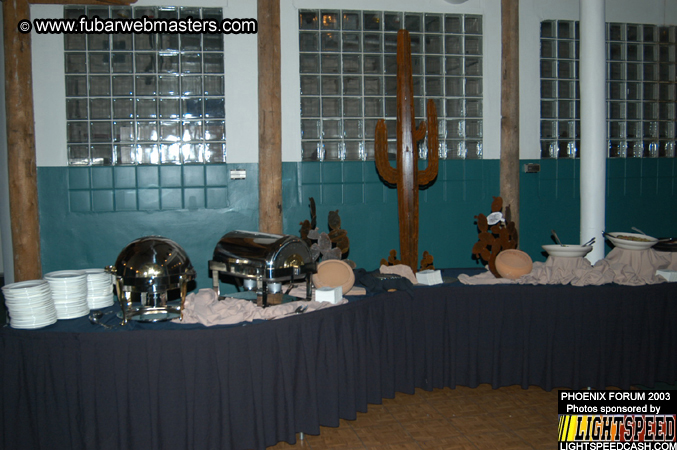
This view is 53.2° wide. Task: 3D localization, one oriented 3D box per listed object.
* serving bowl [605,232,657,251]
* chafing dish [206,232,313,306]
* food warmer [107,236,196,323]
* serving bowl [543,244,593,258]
[{"bbox_3d":[2.153,0.125,4.970,0.385,0.080,0.385,3,5,0],"label":"serving bowl"},{"bbox_3d":[-0.505,0.268,4.427,0.420,0.440,0.600,-6,7,-43],"label":"chafing dish"},{"bbox_3d":[-1.106,0.302,3.995,0.530,0.465,0.460,-2,5,-15],"label":"food warmer"},{"bbox_3d":[1.744,0.202,5.150,0.380,0.070,0.380,-1,5,0],"label":"serving bowl"}]

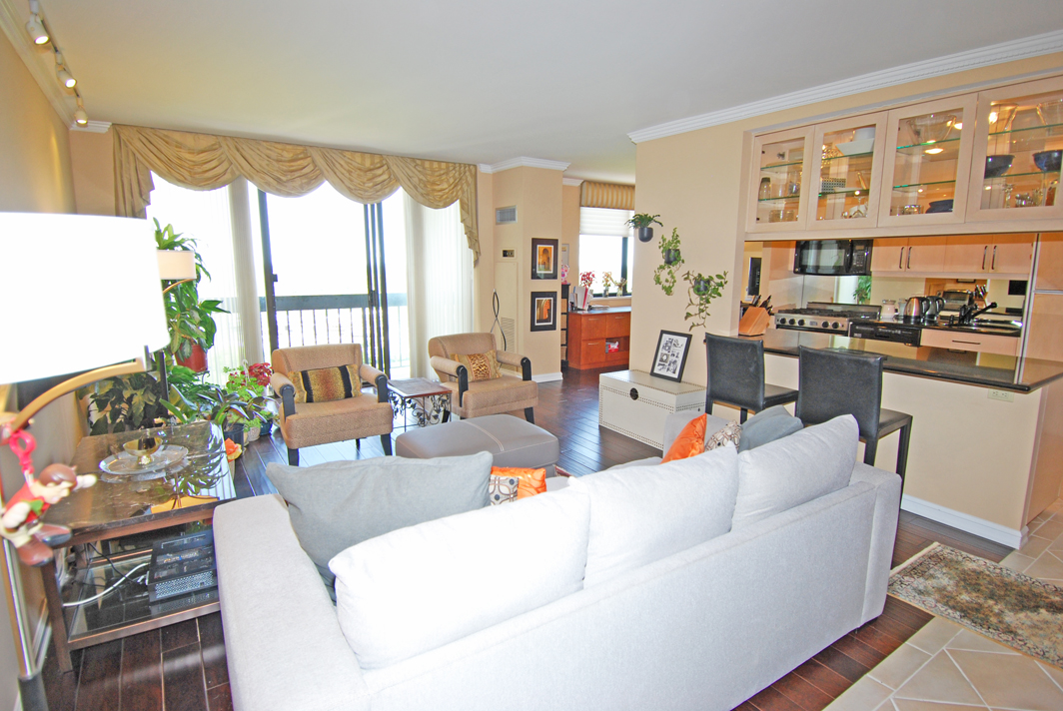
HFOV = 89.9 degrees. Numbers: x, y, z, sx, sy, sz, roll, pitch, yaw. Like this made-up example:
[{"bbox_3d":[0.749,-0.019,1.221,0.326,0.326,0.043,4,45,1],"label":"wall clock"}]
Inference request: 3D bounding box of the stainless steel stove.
[{"bbox_3d":[3.156,-0.003,5.774,0.660,1.040,0.760,-7,13,-34],"label":"stainless steel stove"}]

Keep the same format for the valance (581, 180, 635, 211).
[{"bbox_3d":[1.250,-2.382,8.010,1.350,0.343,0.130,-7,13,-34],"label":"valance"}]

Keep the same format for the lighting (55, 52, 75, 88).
[{"bbox_3d":[-2.388,-1.463,2.729,0.110,0.175,0.075,5,12,22],"label":"lighting"}]

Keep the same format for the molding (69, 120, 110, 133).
[{"bbox_3d":[-3.637,-1.890,4.388,0.270,0.090,0.085,-7,13,-34],"label":"molding"}]

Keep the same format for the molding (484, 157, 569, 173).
[{"bbox_3d":[-0.034,-2.193,6.258,0.721,0.084,0.701,-7,13,-34],"label":"molding"}]

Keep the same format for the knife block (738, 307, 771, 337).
[{"bbox_3d":[1.797,-0.291,4.297,0.255,0.235,0.125,-6,12,-31],"label":"knife block"}]

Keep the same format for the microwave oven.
[{"bbox_3d":[3.282,-1.077,5.611,0.400,0.425,0.787,-7,13,-34],"label":"microwave oven"}]

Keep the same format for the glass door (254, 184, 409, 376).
[{"bbox_3d":[-2.115,-0.681,5.811,1.450,2.280,0.100,-7,13,-34],"label":"glass door"}]

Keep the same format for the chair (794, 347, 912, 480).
[{"bbox_3d":[1.886,0.457,3.139,0.510,1.010,0.430,-7,13,-34],"label":"chair"}]

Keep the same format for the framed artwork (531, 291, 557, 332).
[{"bbox_3d":[0.166,-0.537,6.448,0.405,0.485,0.030,-7,13,-34],"label":"framed artwork"}]

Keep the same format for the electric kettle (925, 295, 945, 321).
[{"bbox_3d":[3.935,-0.443,5.188,0.160,0.240,0.210,-7,13,-34],"label":"electric kettle"}]

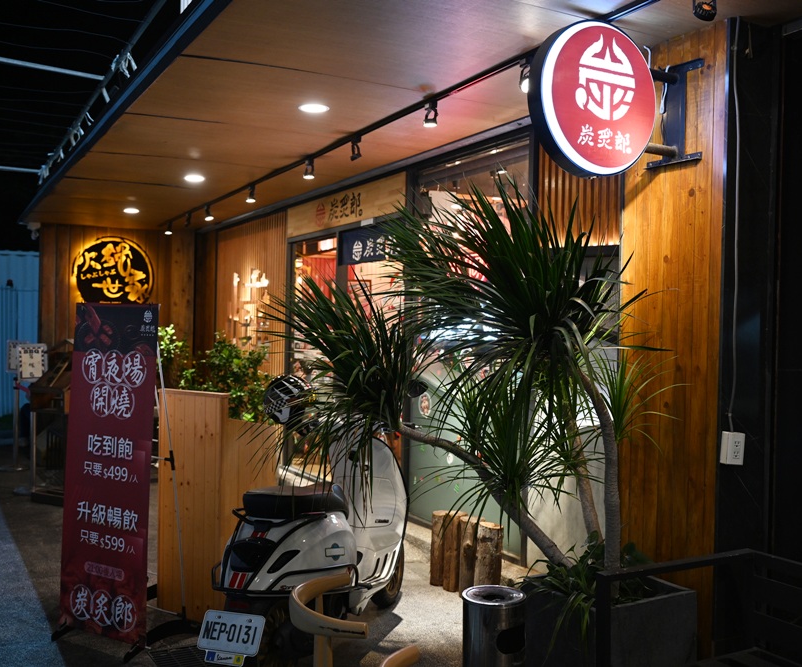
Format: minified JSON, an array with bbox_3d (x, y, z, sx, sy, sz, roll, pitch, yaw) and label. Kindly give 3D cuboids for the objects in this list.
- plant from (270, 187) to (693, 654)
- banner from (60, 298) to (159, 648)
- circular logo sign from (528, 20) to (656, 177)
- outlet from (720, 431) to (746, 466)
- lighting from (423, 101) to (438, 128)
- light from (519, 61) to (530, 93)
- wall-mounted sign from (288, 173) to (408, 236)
[{"bbox_3d":[0.273,0.429,3.392,1.720,2.090,1.200,1,0,0],"label":"plant"},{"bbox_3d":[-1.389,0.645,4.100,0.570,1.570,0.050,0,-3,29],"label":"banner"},{"bbox_3d":[0.765,-0.923,3.414,0.605,0.605,0.085,1,0,-30],"label":"circular logo sign"},{"bbox_3d":[1.299,0.450,3.370,0.076,0.122,0.042,4,-1,-20],"label":"outlet"},{"bbox_3d":[0.160,-1.165,4.580,0.075,0.150,0.080,1,0,-28],"label":"lighting"},{"bbox_3d":[0.567,-1.152,3.860,0.075,0.145,0.090,1,0,-28],"label":"light"},{"bbox_3d":[-0.542,-1.077,7.490,0.040,0.300,2.450,1,0,-28],"label":"wall-mounted sign"}]

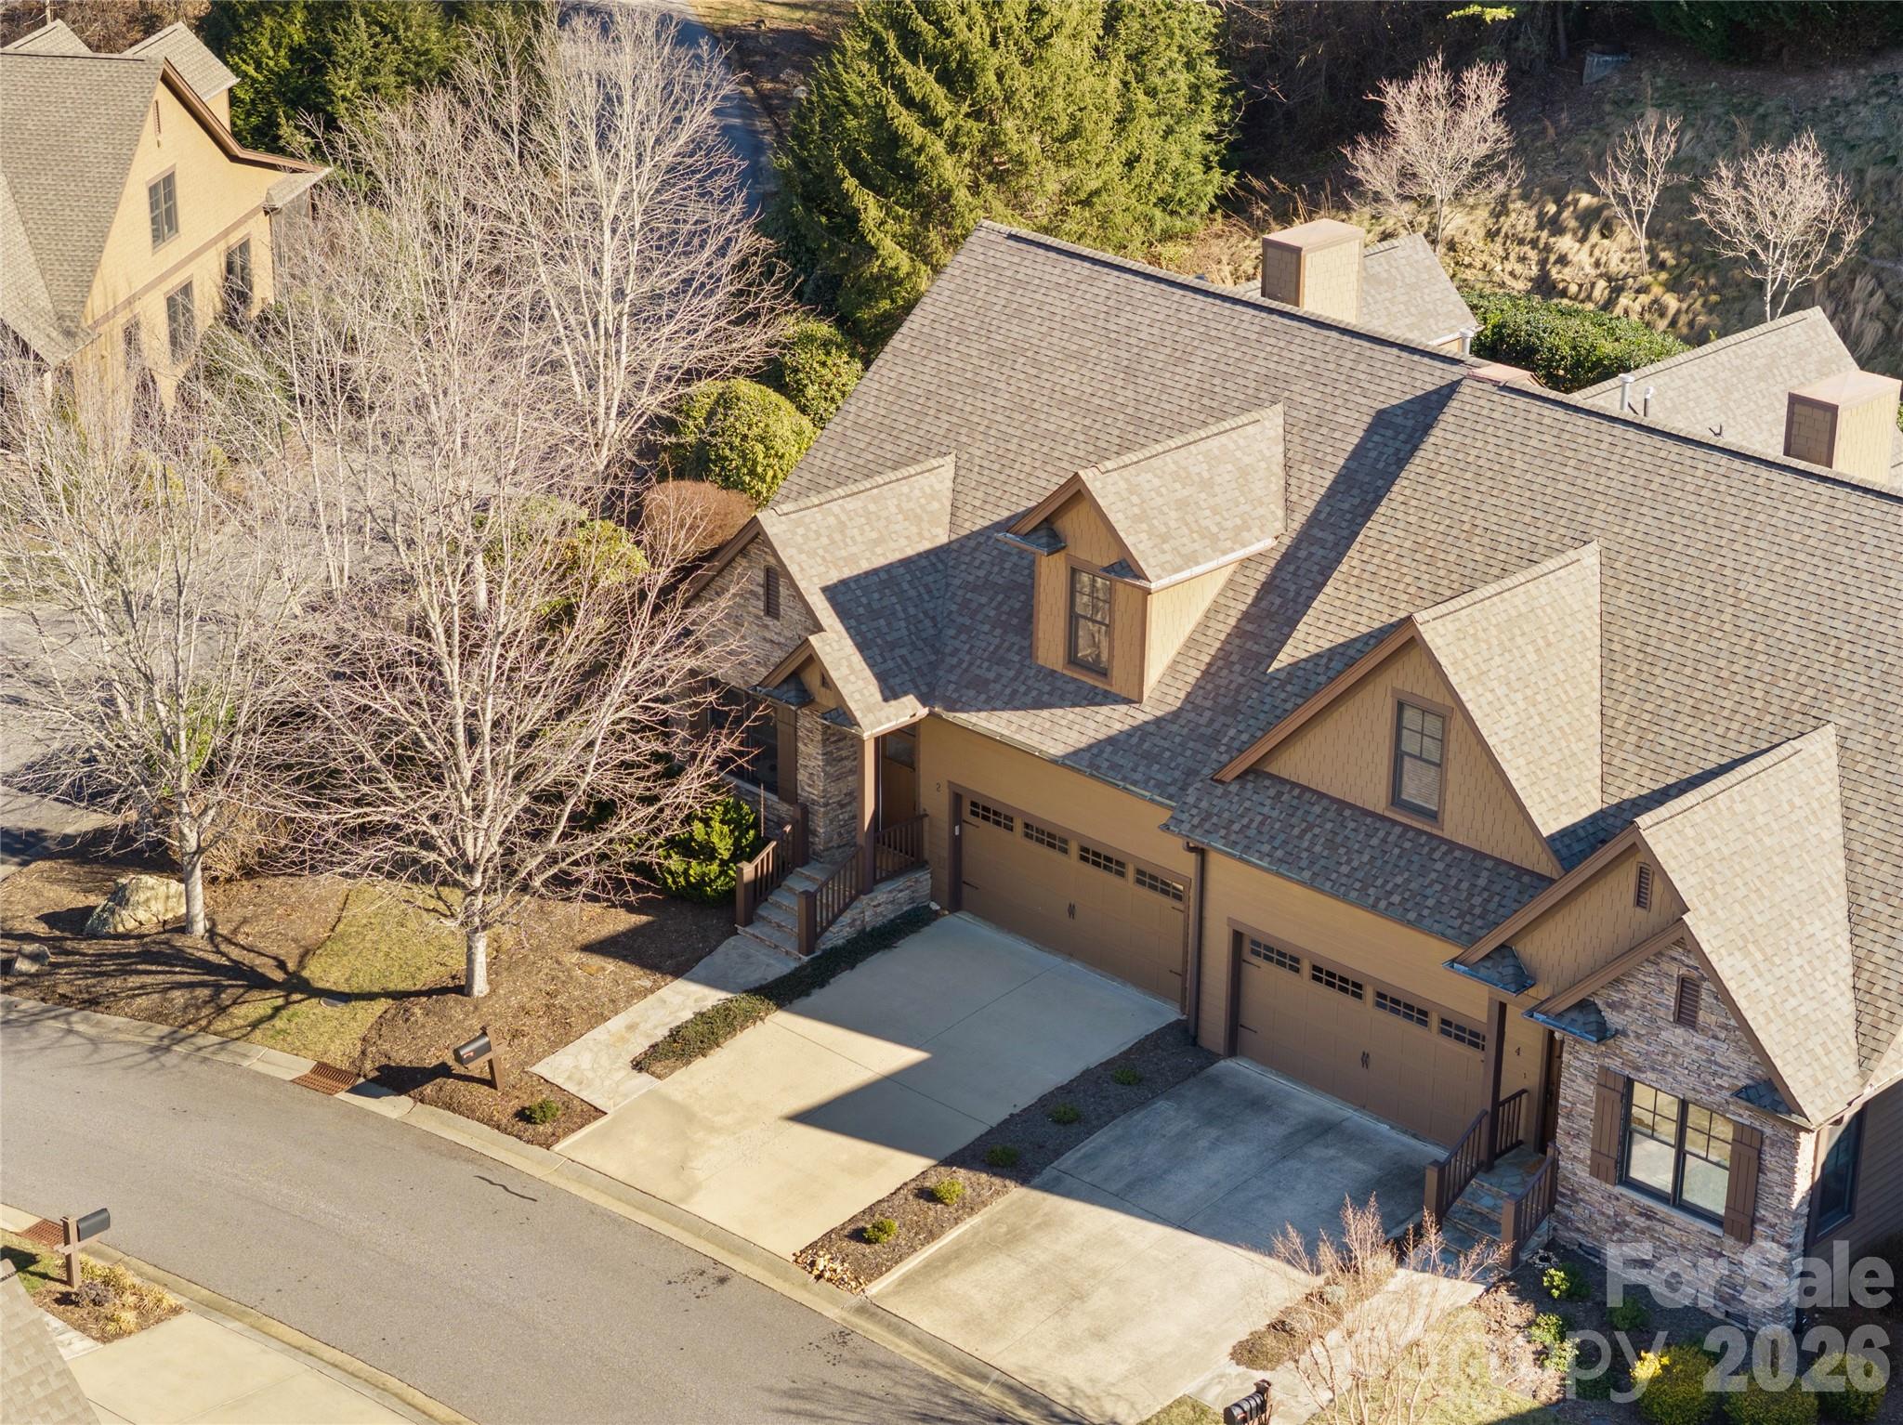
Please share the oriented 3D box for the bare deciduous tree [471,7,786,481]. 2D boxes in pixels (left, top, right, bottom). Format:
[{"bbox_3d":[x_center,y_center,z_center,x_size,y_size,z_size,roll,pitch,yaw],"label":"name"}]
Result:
[{"bbox_3d":[-6.933,-9.443,78.357,6.500,9.800,6.500,-1,23,-5],"label":"bare deciduous tree"}]

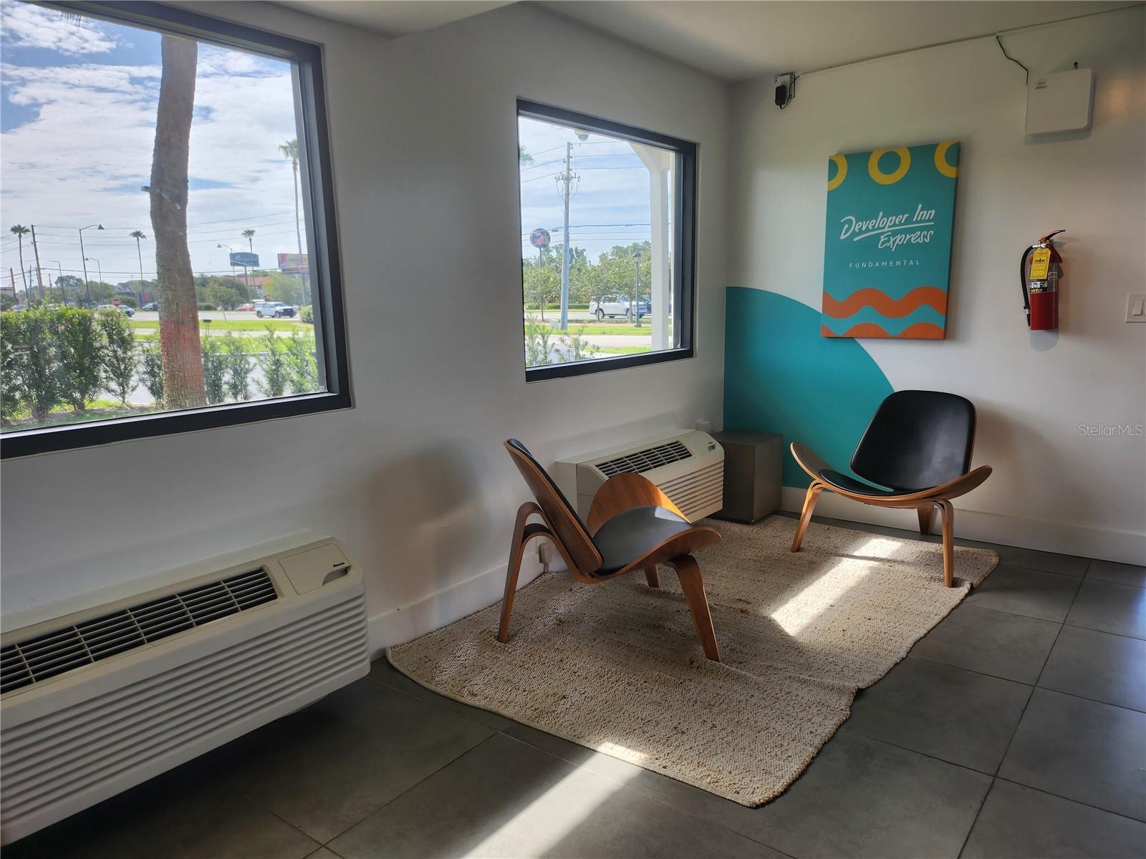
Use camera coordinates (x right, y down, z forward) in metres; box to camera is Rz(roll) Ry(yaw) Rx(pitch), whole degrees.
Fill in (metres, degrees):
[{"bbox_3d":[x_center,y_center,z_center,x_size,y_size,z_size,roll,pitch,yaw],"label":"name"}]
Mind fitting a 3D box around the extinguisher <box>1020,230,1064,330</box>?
[{"bbox_3d":[2.109,-0.667,3.582,0.135,0.435,0.155,-11,14,-42],"label":"extinguisher"}]

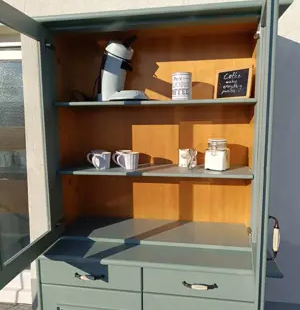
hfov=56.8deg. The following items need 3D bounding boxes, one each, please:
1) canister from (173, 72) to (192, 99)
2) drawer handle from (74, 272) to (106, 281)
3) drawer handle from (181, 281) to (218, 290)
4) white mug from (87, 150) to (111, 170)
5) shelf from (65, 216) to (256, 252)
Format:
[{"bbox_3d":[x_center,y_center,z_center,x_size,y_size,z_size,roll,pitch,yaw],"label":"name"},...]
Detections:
[{"bbox_3d":[0.174,-0.358,1.491,0.106,0.149,0.106,1,8,9],"label":"canister"},{"bbox_3d":[-0.290,0.587,1.339,0.151,0.021,0.033,1,8,9],"label":"drawer handle"},{"bbox_3d":[0.229,0.591,1.255,0.156,0.021,0.033,1,8,9],"label":"drawer handle"},{"bbox_3d":[-0.277,0.030,1.565,0.088,0.089,0.115,5,10,37],"label":"white mug"},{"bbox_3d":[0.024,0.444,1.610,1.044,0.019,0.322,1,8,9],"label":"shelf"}]

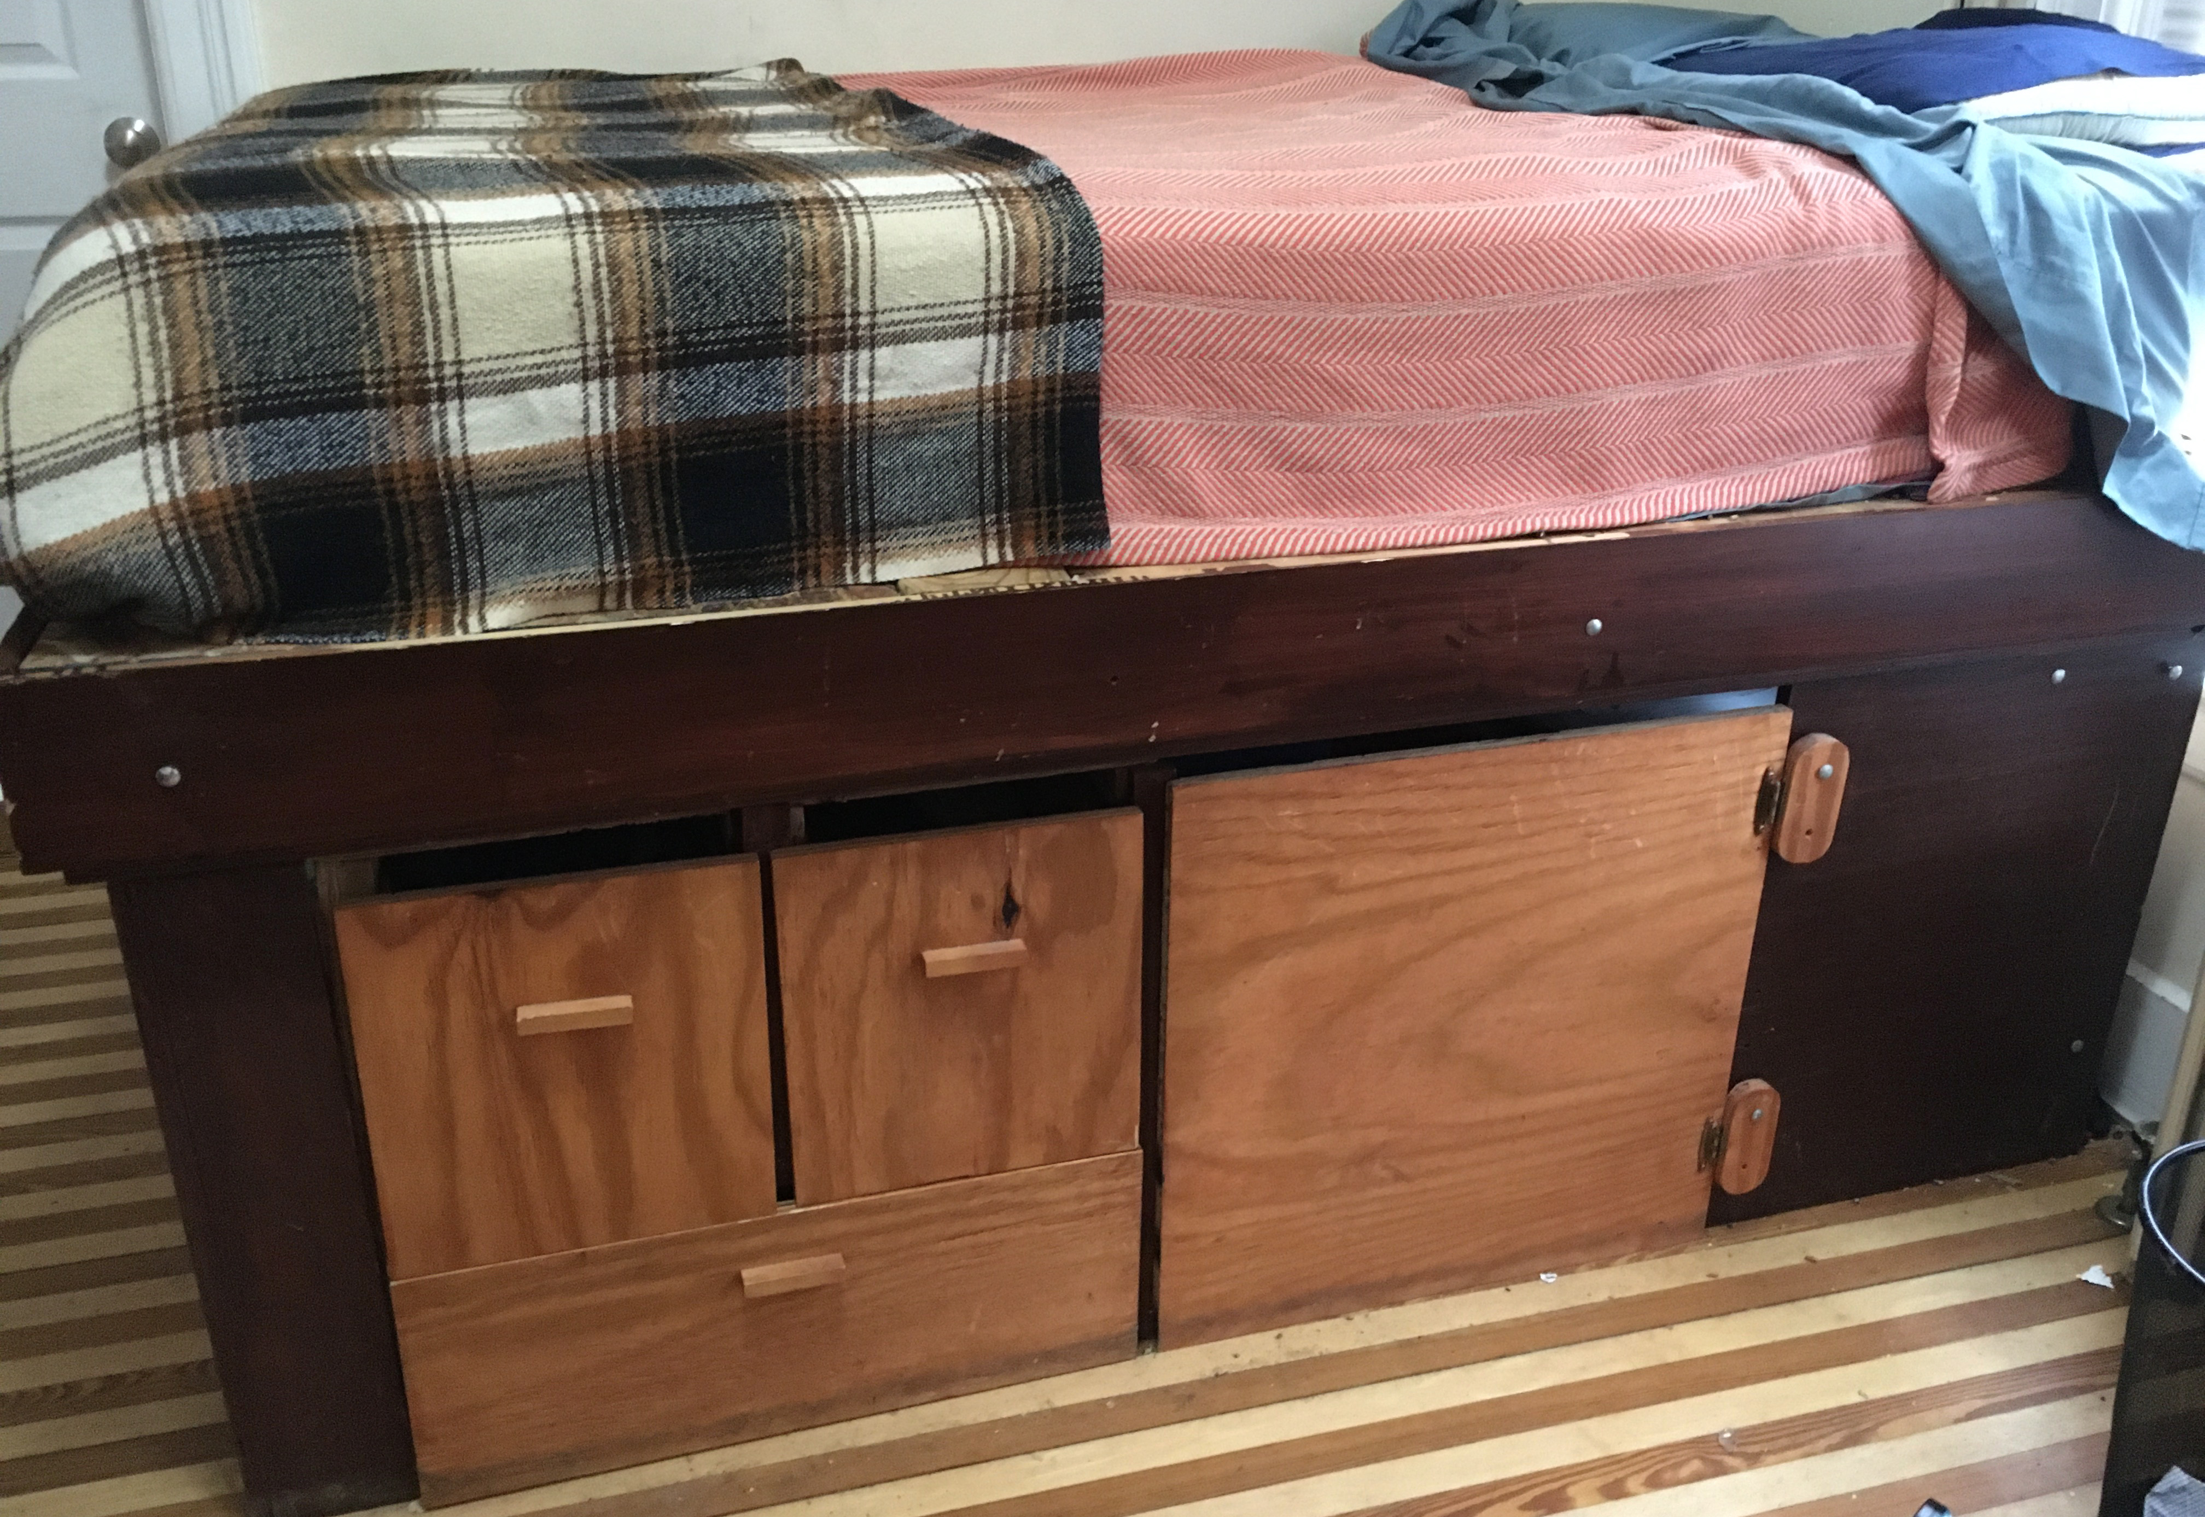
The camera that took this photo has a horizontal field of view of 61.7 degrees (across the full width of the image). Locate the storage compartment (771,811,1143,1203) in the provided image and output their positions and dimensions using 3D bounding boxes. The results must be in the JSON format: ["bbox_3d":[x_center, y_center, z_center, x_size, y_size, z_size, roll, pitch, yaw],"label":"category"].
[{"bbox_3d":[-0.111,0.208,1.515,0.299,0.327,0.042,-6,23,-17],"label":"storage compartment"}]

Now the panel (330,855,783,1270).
[{"bbox_3d":[-0.408,0.240,1.420,0.301,0.327,0.040,-6,23,-17],"label":"panel"}]

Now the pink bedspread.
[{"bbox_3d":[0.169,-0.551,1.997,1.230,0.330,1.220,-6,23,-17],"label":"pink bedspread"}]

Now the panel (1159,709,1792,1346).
[{"bbox_3d":[0.334,0.244,1.700,0.600,0.567,0.020,-6,23,-17],"label":"panel"}]

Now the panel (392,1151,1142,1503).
[{"bbox_3d":[-0.261,0.477,1.571,0.622,0.222,0.040,-6,23,-17],"label":"panel"}]

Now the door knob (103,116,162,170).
[{"bbox_3d":[-1.108,-0.703,2.110,0.056,0.056,0.062,-6,23,-17],"label":"door knob"}]

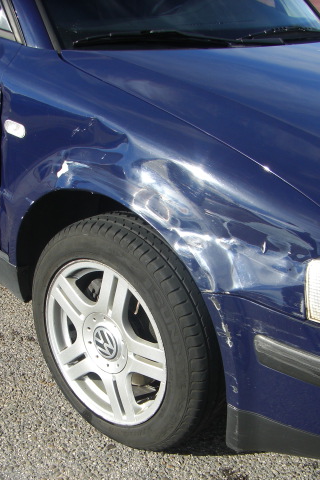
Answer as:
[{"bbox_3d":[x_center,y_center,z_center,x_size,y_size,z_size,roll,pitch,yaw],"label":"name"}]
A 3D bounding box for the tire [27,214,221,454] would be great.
[{"bbox_3d":[-0.086,0.238,1.850,0.630,0.625,0.210,22,28,37],"label":"tire"}]

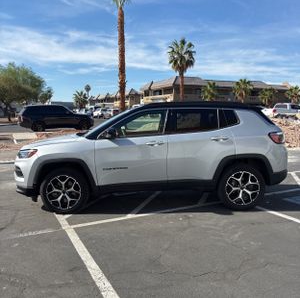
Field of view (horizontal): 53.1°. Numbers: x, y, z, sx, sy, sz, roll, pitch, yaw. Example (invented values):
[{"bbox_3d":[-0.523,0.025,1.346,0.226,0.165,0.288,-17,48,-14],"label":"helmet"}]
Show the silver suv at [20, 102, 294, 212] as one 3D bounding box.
[{"bbox_3d":[0.030,0.010,5.248,4.410,1.650,1.920,-1,8,-2],"label":"silver suv"}]

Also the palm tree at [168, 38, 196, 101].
[{"bbox_3d":[3.668,-7.802,34.269,3.260,9.340,3.260,0,8,0],"label":"palm tree"}]

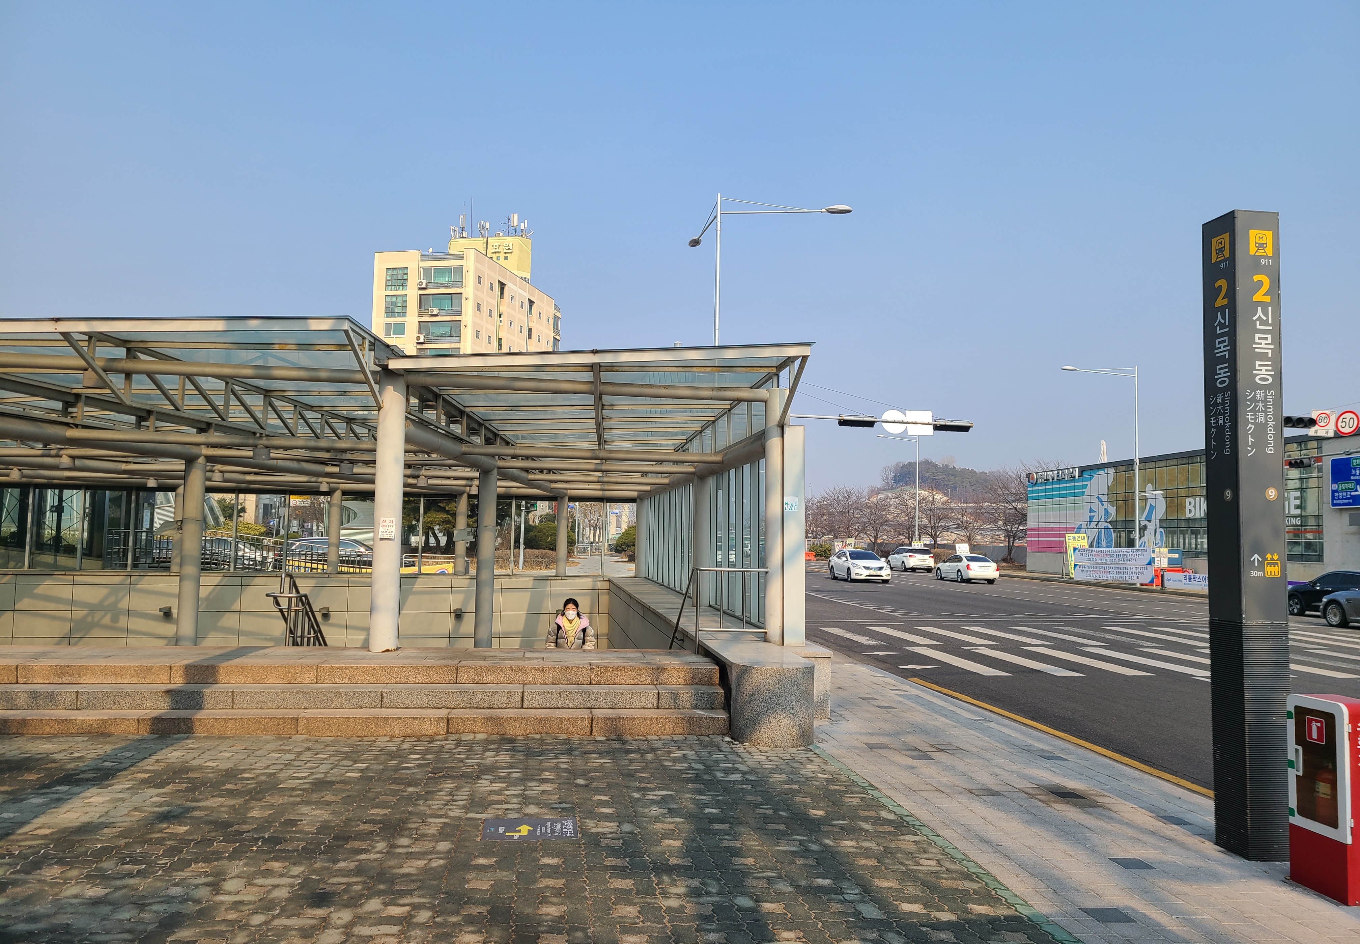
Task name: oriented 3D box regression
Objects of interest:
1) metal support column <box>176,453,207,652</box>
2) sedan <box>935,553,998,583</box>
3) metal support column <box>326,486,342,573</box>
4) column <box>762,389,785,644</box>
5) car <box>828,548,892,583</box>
[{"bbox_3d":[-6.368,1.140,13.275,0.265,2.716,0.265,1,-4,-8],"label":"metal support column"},{"bbox_3d":[14.874,5.022,53.000,1.820,1.470,4.850,1,-4,-6],"label":"sedan"},{"bbox_3d":[-8.480,1.425,25.071,0.265,2.096,0.265,1,-4,-8],"label":"metal support column"},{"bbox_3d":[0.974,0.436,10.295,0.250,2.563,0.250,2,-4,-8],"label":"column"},{"bbox_3d":[8.115,4.233,46.228,1.860,1.470,4.900,1,-4,-6],"label":"car"}]

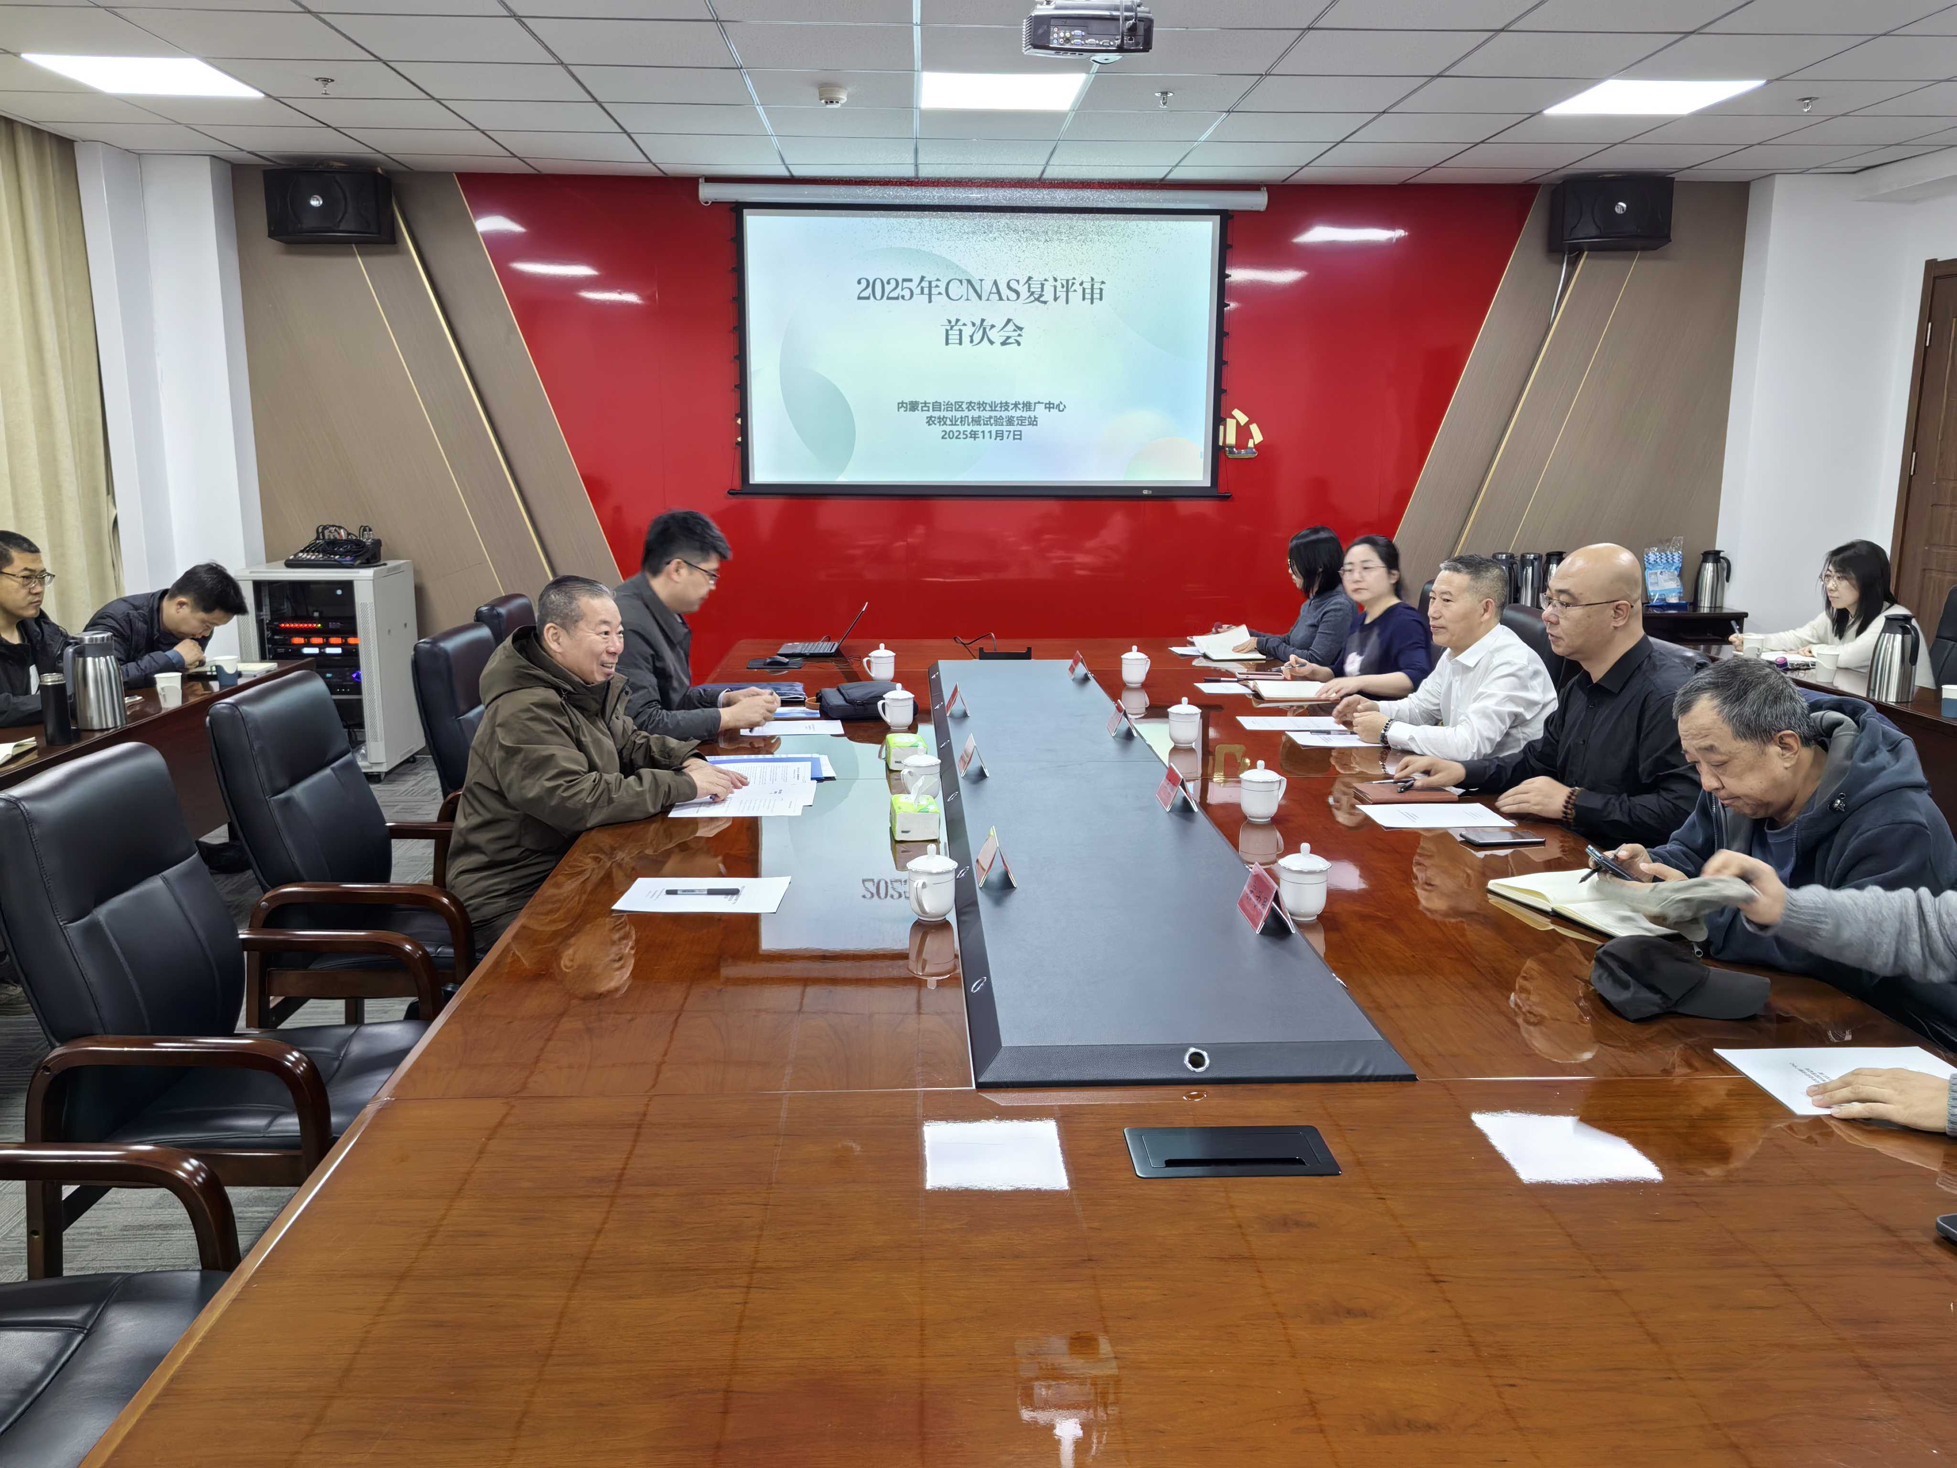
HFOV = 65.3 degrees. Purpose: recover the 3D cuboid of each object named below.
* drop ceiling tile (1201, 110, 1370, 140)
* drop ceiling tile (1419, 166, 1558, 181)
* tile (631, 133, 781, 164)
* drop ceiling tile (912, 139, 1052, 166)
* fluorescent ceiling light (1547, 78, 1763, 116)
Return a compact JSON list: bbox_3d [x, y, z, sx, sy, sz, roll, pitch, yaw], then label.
[{"bbox_3d":[1.247,-2.452,6.151,0.600,0.020,0.600,0,11,-2],"label":"drop ceiling tile"},{"bbox_3d":[2.401,-2.675,7.307,0.600,0.020,0.440,0,11,-2],"label":"drop ceiling tile"},{"bbox_3d":[-1.174,-2.559,6.660,0.600,0.020,0.600,0,11,-3],"label":"tile"},{"bbox_3d":[0.030,-2.563,6.697,0.600,0.020,0.600,0,11,-2],"label":"drop ceiling tile"},{"bbox_3d":[2.477,-2.352,5.619,0.600,0.030,0.600,0,11,-2],"label":"fluorescent ceiling light"}]

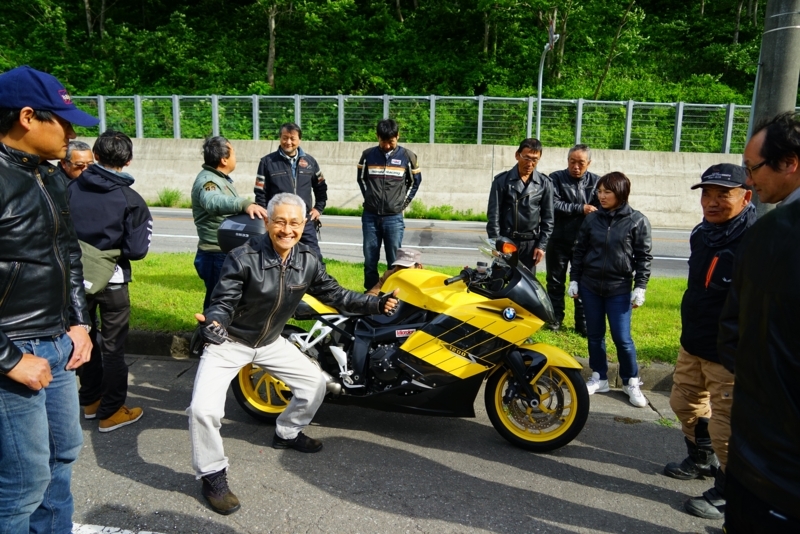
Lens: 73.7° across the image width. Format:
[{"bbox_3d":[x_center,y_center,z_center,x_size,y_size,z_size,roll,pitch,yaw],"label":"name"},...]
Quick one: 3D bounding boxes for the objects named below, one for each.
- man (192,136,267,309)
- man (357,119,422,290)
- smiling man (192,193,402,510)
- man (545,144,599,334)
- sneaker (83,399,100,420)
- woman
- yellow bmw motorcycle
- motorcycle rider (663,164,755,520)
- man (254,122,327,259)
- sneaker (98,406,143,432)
[{"bbox_3d":[-1.276,-0.058,3.970,0.580,1.760,0.520,0,9,-7],"label":"man"},{"bbox_3d":[-0.095,-0.334,4.420,0.560,1.730,0.340,2,9,7],"label":"man"},{"bbox_3d":[-0.530,0.352,2.690,1.050,1.470,0.680,-3,10,-22],"label":"smiling man"},{"bbox_3d":[1.467,-0.218,4.552,0.550,1.640,0.380,3,9,14],"label":"man"},{"bbox_3d":[-1.910,0.881,3.490,0.105,0.112,0.285,4,9,16],"label":"sneaker"},{"bbox_3d":[1.502,0.147,3.753,0.540,1.610,0.360,5,10,24],"label":"woman"},{"bbox_3d":[0.005,0.442,3.155,2.150,1.200,0.850,3,9,10],"label":"yellow bmw motorcycle"},{"bbox_3d":[1.570,0.333,2.553,0.450,1.620,0.520,-4,10,-28],"label":"motorcycle rider"},{"bbox_3d":[-0.944,-0.348,4.600,0.600,1.730,0.360,-1,9,-15],"label":"man"},{"bbox_3d":[-1.739,0.911,3.319,0.105,0.112,0.285,7,11,34],"label":"sneaker"}]

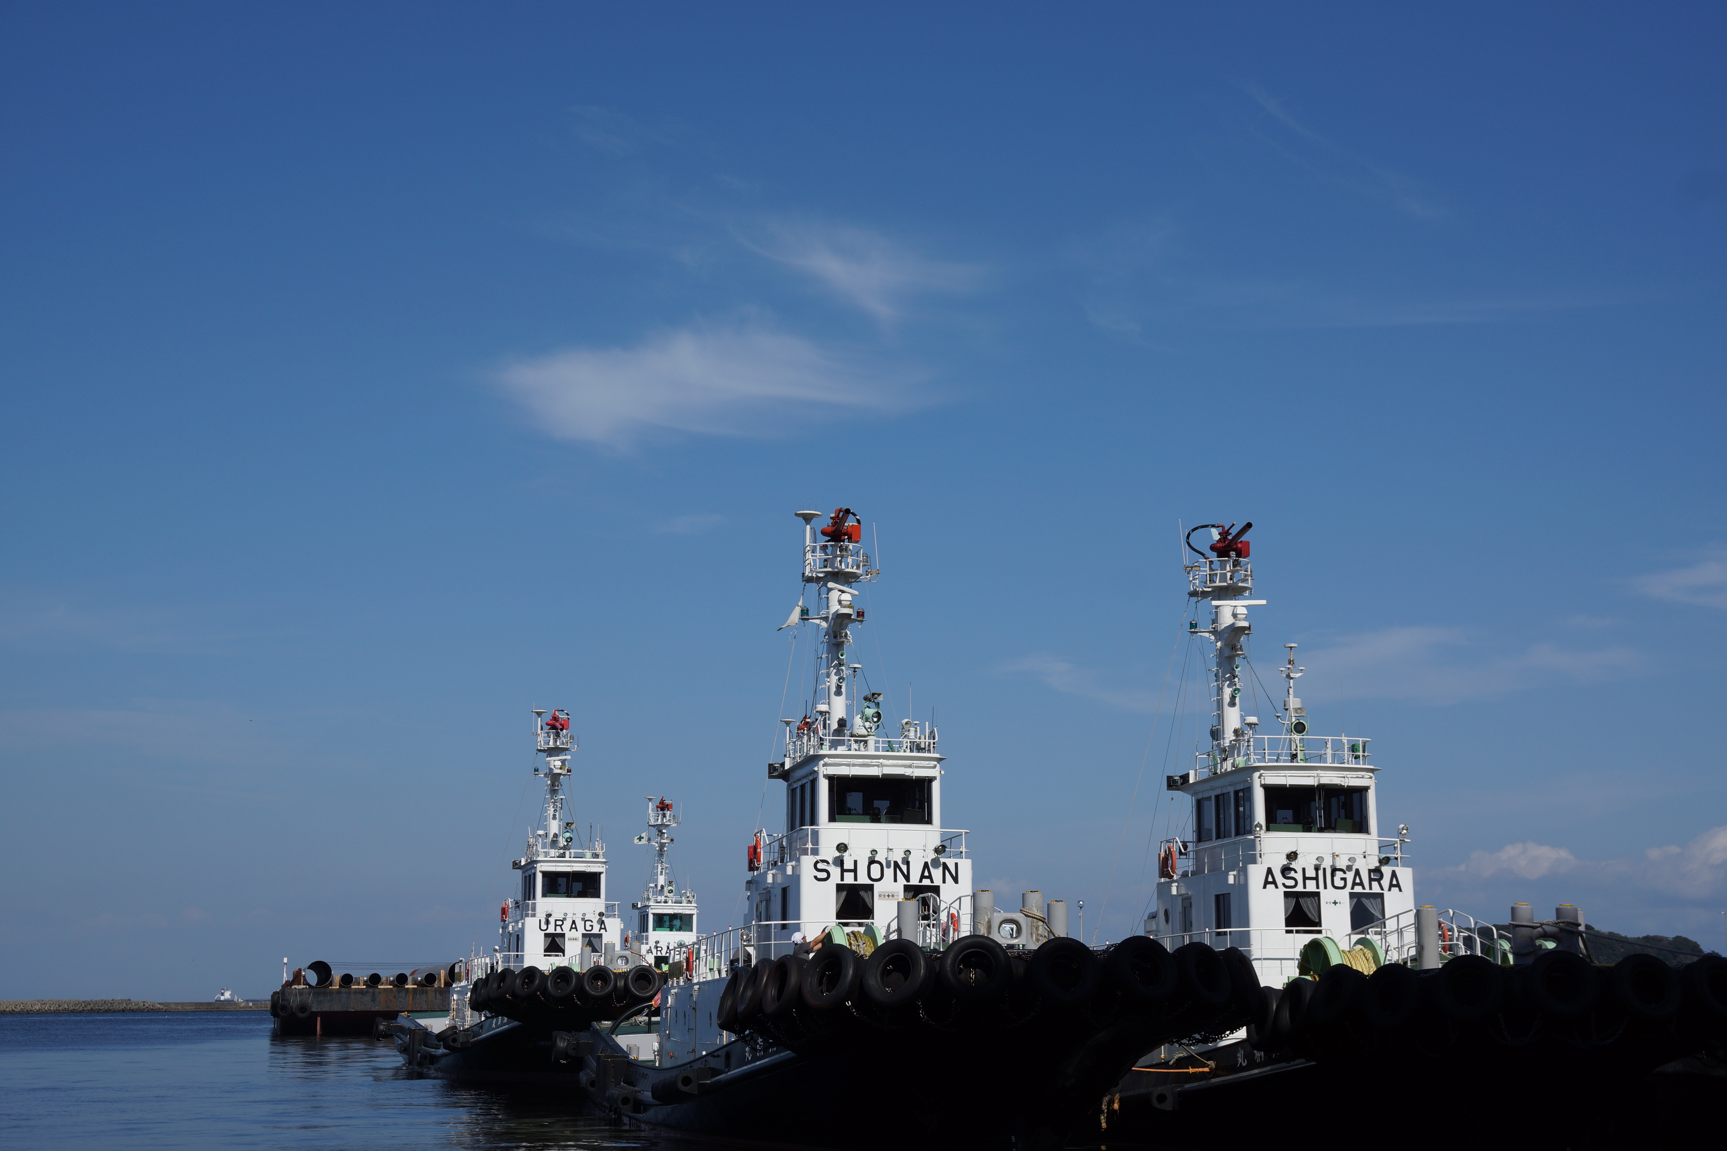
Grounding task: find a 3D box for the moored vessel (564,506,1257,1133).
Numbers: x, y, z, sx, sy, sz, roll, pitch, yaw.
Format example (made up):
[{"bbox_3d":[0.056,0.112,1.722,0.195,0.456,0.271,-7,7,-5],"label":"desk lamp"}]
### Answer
[{"bbox_3d":[-0.010,5.800,62.220,10.230,15.360,33.630,2,-10,-13],"label":"moored vessel"}]

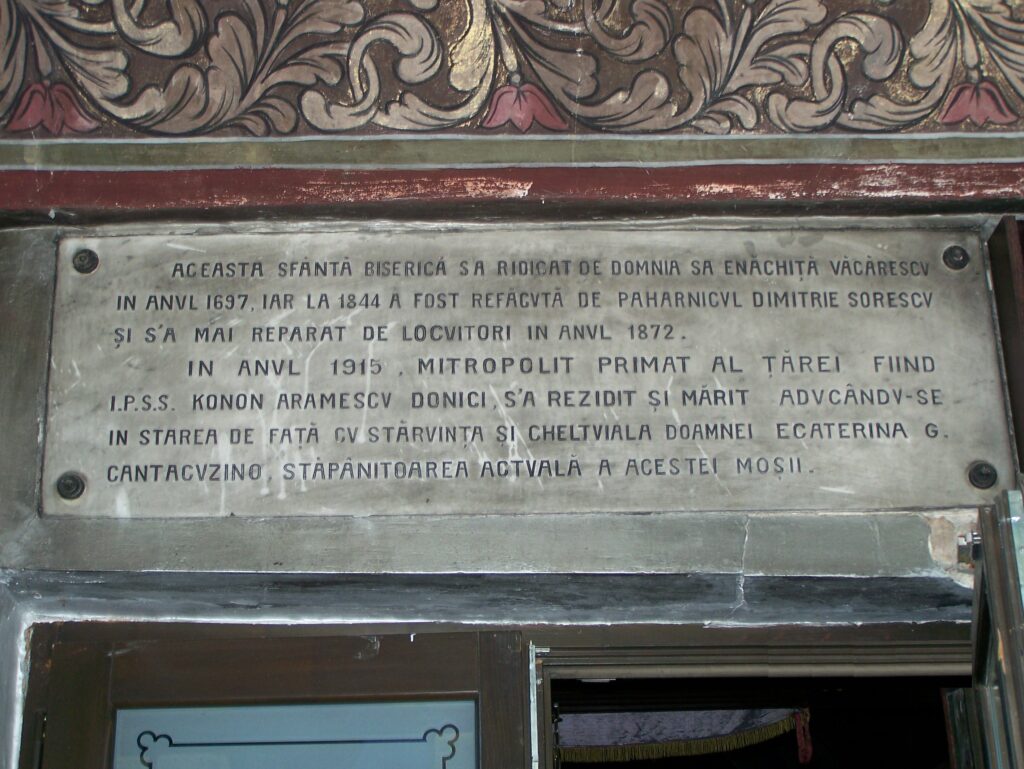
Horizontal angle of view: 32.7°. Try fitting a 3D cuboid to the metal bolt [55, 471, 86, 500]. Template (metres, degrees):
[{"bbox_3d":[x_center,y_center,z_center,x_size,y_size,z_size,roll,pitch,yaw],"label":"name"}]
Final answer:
[{"bbox_3d":[-0.610,0.140,2.413,0.039,0.039,0.018,-1,-20,-3],"label":"metal bolt"}]

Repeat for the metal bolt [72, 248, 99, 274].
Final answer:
[{"bbox_3d":[-0.618,-0.179,2.532,0.039,0.039,0.018,-1,-20,-3],"label":"metal bolt"}]

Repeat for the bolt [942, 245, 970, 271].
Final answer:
[{"bbox_3d":[0.659,-0.188,2.588,0.039,0.039,0.018,-1,-20,-3],"label":"bolt"}]

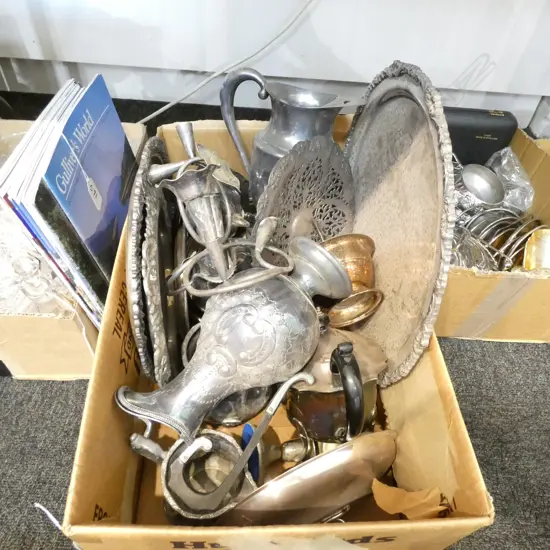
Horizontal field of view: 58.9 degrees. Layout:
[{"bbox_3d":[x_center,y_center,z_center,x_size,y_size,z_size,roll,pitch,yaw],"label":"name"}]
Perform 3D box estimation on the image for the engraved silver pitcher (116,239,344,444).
[{"bbox_3d":[-0.028,0.089,0.583,0.302,0.127,0.151,-40,77,-20],"label":"engraved silver pitcher"}]

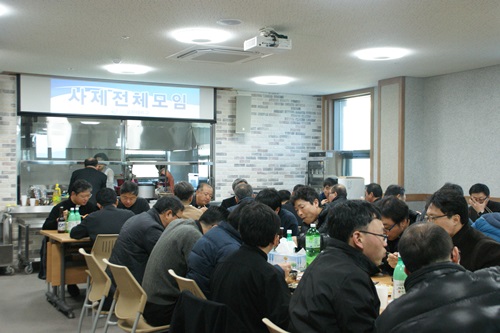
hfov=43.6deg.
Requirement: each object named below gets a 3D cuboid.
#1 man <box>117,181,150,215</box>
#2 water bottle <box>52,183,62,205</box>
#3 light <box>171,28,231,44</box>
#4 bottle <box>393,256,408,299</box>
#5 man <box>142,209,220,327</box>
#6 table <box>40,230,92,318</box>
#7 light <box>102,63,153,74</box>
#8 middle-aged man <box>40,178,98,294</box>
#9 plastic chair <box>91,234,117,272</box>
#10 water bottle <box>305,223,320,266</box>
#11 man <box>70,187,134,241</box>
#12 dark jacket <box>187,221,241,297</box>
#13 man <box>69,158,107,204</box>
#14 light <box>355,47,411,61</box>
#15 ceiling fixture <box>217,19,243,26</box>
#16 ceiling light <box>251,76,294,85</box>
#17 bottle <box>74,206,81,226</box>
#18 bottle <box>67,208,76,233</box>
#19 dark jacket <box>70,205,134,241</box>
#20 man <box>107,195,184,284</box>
[{"bbox_3d":[-1.420,0.795,7.424,0.540,1.240,0.750,0,0,-30],"label":"man"},{"bbox_3d":[-2.699,0.392,8.750,0.115,0.285,0.095,0,0,-30],"label":"water bottle"},{"bbox_3d":[-0.480,-1.265,6.124,0.600,0.090,0.600,0,0,0],"label":"light"},{"bbox_3d":[0.714,0.530,2.950,0.076,0.245,0.076,0,0,0],"label":"bottle"},{"bbox_3d":[-0.440,0.806,3.940,0.800,1.110,0.550,0,0,-28],"label":"man"},{"bbox_3d":[-1.210,1.010,6.340,1.600,0.710,1.060,0,0,-28],"label":"table"},{"bbox_3d":[-1.614,-1.257,8.233,0.600,0.090,0.600,0,0,-30],"label":"light"},{"bbox_3d":[-1.900,0.748,6.630,0.580,1.230,0.760,0,0,-29],"label":"middle-aged man"},{"bbox_3d":[-1.232,0.967,5.530,0.470,0.790,0.520,0,0,-25],"label":"plastic chair"},{"bbox_3d":[0.400,0.515,3.930,0.090,0.305,0.090,0,0,0],"label":"water bottle"},{"bbox_3d":[-1.286,0.777,5.690,0.580,1.170,0.750,0,0,-28],"label":"man"},{"bbox_3d":[-0.160,0.585,3.500,0.500,0.600,0.520,0,0,-28],"label":"dark jacket"},{"bbox_3d":[-2.139,0.638,8.223,0.520,1.560,0.400,0,0,-19],"label":"man"},{"bbox_3d":[1.519,-1.262,7.161,0.600,0.090,0.600,0,0,0],"label":"light"},{"bbox_3d":[-0.181,-1.293,5.610,0.220,0.030,0.220,0,0,0],"label":"ceiling fixture"},{"bbox_3d":[0.336,-1.253,9.341,0.600,0.090,0.600,0,0,0],"label":"ceiling light"},{"bbox_3d":[-1.725,0.536,6.250,0.075,0.248,0.075,0,0,0],"label":"bottle"},{"bbox_3d":[-1.815,0.555,6.400,0.082,0.252,0.082,0,0,-30],"label":"bottle"},{"bbox_3d":[-1.355,0.638,5.814,0.600,0.580,0.520,0,0,-30],"label":"dark jacket"},{"bbox_3d":[-0.725,0.787,4.410,0.750,1.140,0.550,0,0,-28],"label":"man"}]

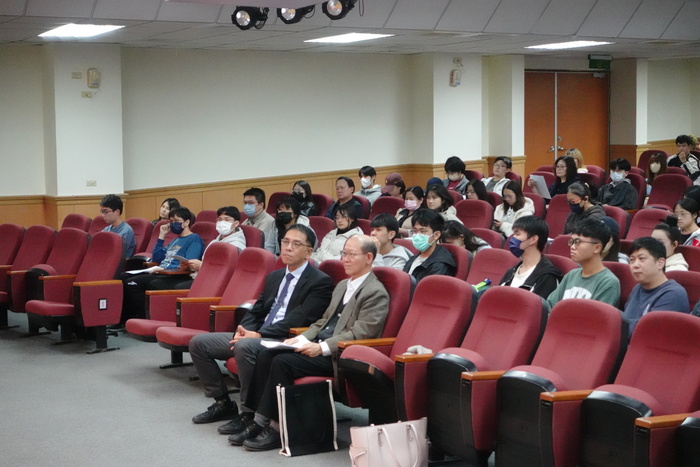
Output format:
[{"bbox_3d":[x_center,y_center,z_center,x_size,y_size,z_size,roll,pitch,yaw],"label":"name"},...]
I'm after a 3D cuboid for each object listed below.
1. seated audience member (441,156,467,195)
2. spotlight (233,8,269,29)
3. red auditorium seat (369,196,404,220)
[{"bbox_3d":[1.037,-0.327,15.701,0.800,1.180,0.520,-4,5,-40],"label":"seated audience member"},{"bbox_3d":[-0.819,-1.777,11.200,0.200,0.220,0.280,2,25,25],"label":"spotlight"},{"bbox_3d":[0.189,0.119,13.624,0.680,0.960,0.640,-4,5,-38],"label":"red auditorium seat"}]

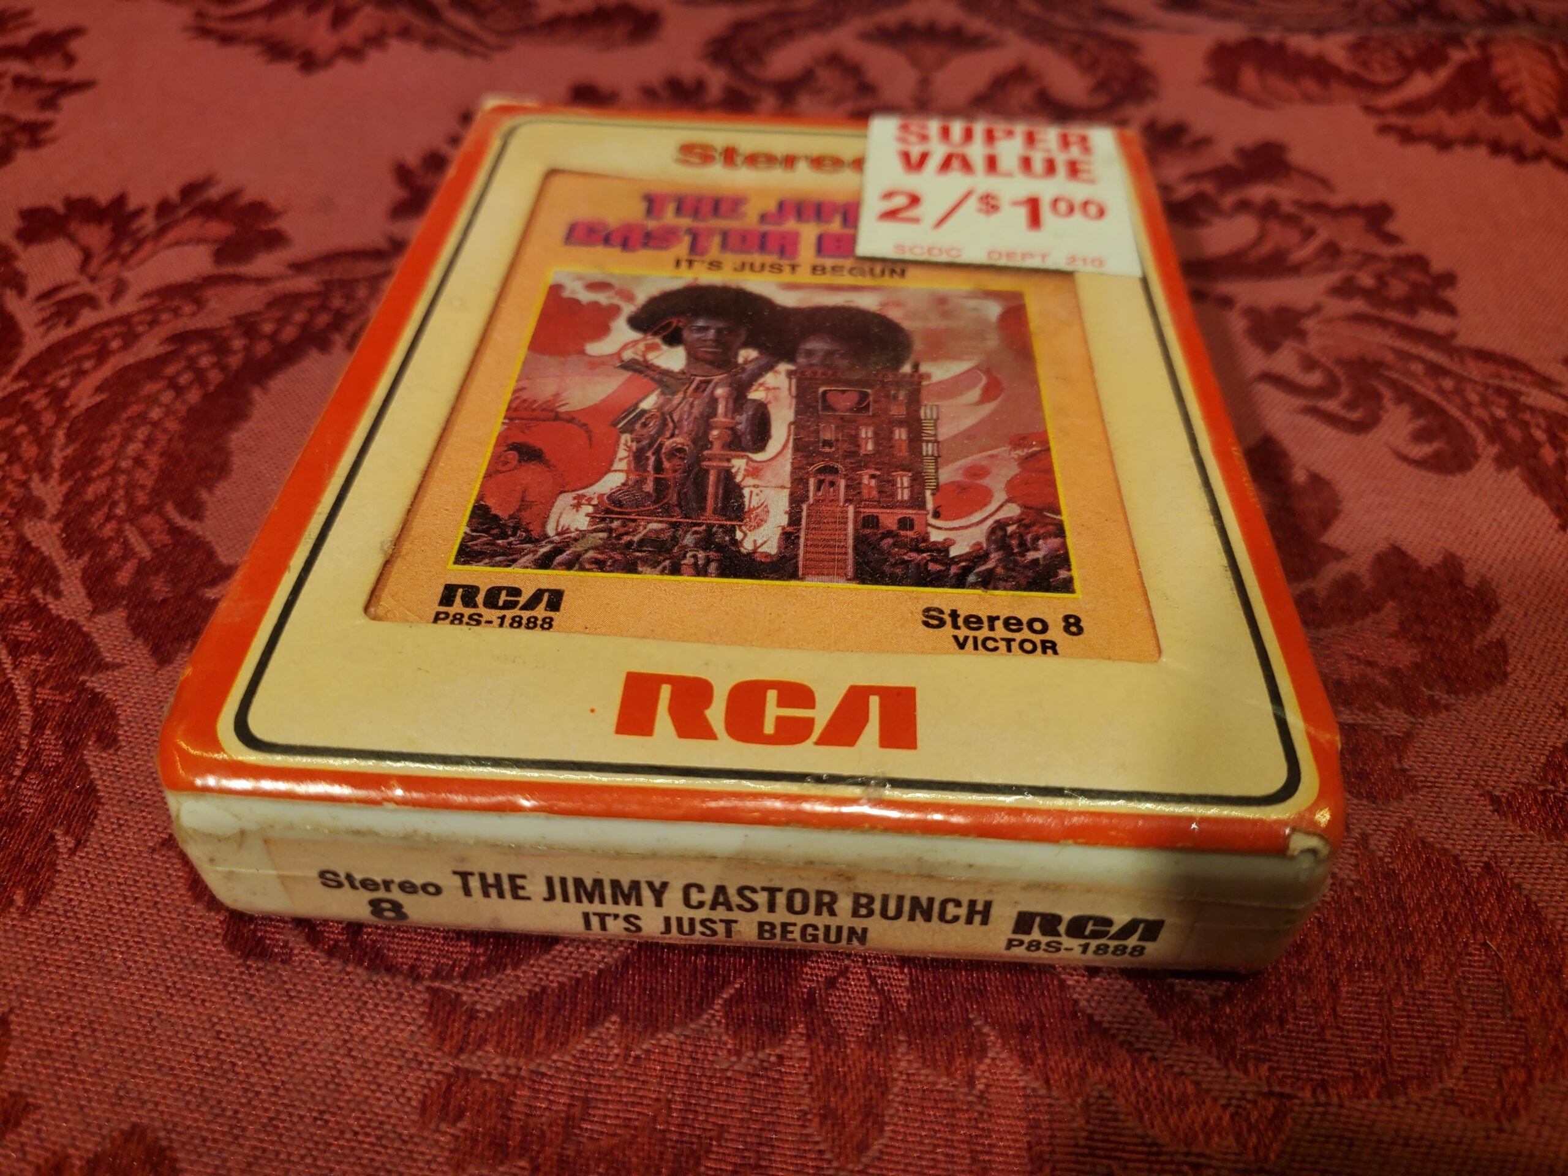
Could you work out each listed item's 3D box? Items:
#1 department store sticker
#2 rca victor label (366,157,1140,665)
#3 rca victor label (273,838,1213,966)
[{"bbox_3d":[0.031,-0.059,0.173,0.038,0.001,0.045,5,46,3],"label":"department store sticker"},{"bbox_3d":[0.000,-0.028,0.144,0.076,0.001,0.092,3,46,1],"label":"rca victor label"},{"bbox_3d":[-0.005,0.028,0.106,0.082,0.012,0.001,3,41,1],"label":"rca victor label"}]

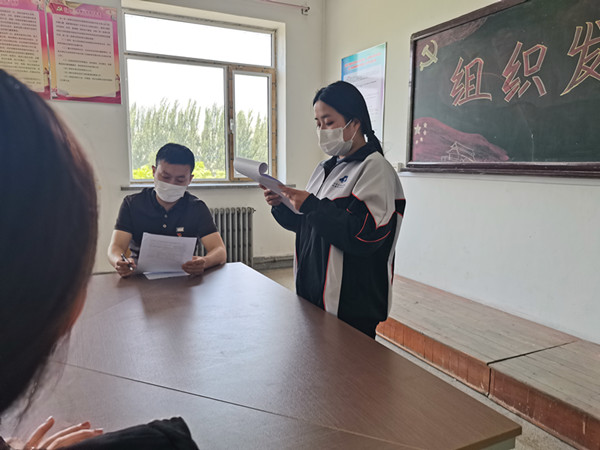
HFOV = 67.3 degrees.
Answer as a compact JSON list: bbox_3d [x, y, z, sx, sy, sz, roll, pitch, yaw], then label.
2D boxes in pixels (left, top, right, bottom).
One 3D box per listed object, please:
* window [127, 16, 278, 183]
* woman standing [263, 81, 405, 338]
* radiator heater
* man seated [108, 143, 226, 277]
[{"bbox_3d":[-1.036,-1.358,5.065,1.740,1.760,0.100,-4,8,-26],"label":"window"},{"bbox_3d":[0.120,0.212,1.741,0.480,1.550,0.490,-4,8,-29],"label":"woman standing"},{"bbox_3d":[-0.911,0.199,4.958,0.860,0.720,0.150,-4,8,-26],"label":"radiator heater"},{"bbox_3d":[-0.616,0.272,2.180,0.550,1.320,0.680,-3,8,-23],"label":"man seated"}]

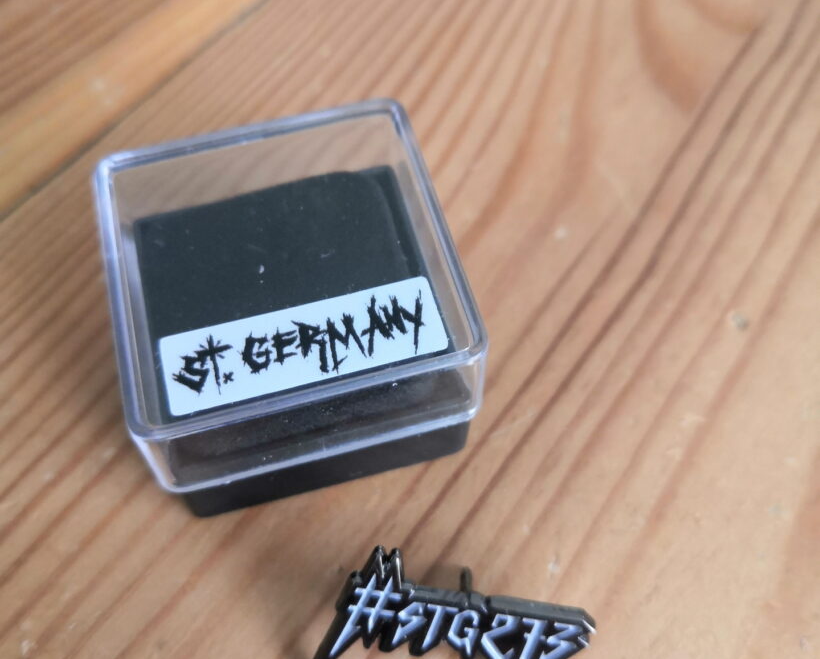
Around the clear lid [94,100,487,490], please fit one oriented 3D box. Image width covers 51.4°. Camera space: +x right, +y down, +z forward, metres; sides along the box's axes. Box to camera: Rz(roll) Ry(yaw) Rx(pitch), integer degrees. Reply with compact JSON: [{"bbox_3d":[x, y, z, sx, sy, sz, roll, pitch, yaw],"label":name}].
[{"bbox_3d":[-0.015,-0.002,0.107,0.038,0.028,0.038,-14,63,-9],"label":"clear lid"}]

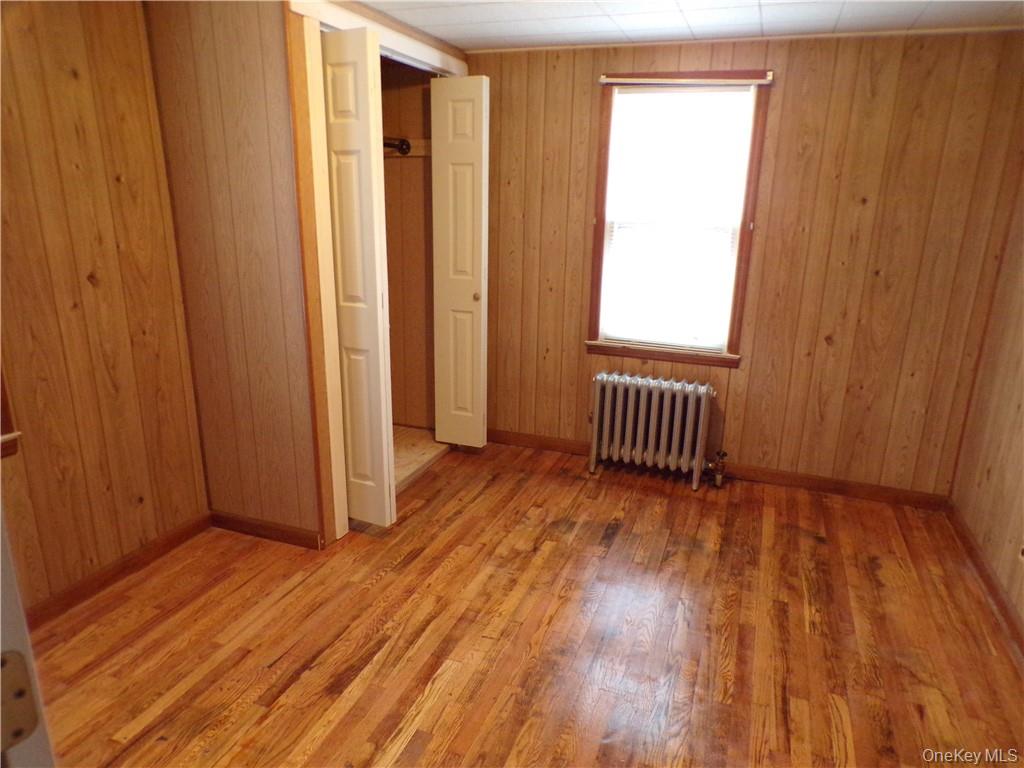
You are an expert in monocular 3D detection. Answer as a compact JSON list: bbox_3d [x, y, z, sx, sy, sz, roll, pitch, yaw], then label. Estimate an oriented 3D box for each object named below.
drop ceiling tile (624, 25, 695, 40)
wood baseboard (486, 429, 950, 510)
[{"bbox_3d":[0.688,-1.631,3.301,0.299,0.015,0.308,7,17,19],"label":"drop ceiling tile"},{"bbox_3d":[0.961,0.447,3.960,2.606,0.080,0.016,7,17,19],"label":"wood baseboard"}]

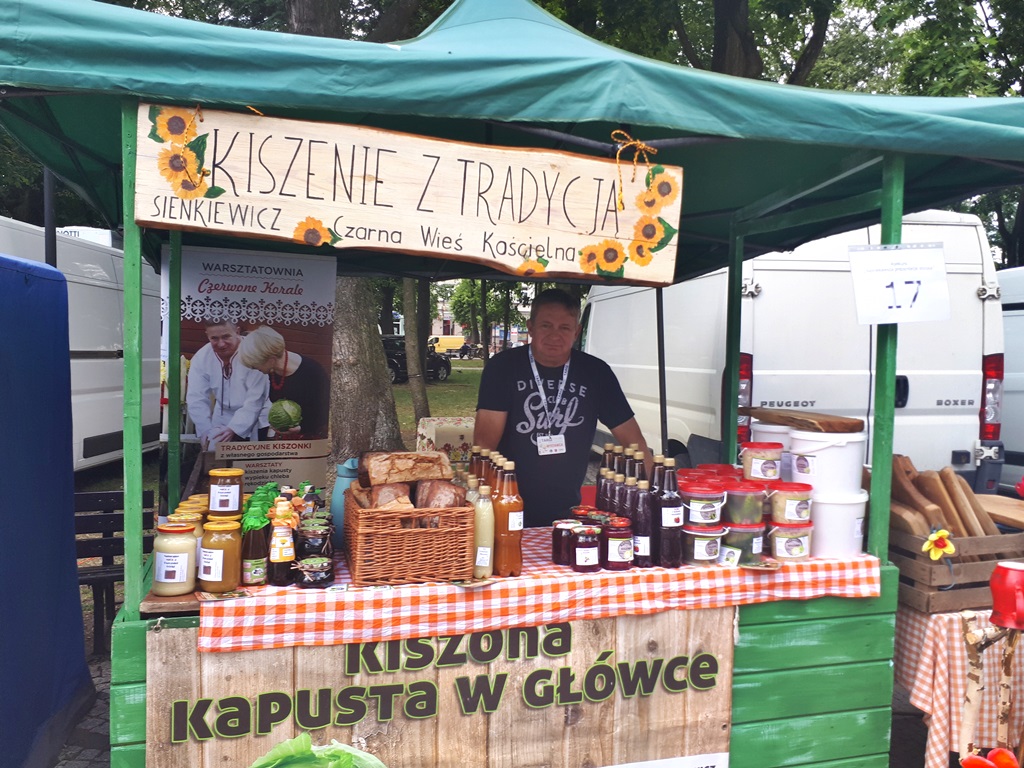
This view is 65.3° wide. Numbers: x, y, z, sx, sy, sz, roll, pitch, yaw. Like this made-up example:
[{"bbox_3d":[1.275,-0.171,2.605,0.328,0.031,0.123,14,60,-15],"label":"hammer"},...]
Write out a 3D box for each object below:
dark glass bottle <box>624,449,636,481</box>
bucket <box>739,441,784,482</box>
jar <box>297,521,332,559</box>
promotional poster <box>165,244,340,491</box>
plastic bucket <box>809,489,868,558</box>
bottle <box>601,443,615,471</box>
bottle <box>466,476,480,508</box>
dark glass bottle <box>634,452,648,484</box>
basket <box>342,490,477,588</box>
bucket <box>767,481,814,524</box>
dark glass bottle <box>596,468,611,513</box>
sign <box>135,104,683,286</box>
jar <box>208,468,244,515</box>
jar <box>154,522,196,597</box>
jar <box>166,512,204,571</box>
[{"bbox_3d":[0.348,0.332,2.339,0.073,0.284,0.073,1,2,9],"label":"dark glass bottle"},{"bbox_3d":[0.750,0.231,2.390,0.126,0.097,0.126,0,2,3],"label":"bucket"},{"bbox_3d":[-0.538,0.429,2.182,0.092,0.066,0.092,0,3,-14],"label":"jar"},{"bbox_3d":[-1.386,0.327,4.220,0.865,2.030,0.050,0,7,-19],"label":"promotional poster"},{"bbox_3d":[0.957,0.411,2.410,0.225,0.187,0.225,1,3,0],"label":"plastic bucket"},{"bbox_3d":[0.316,0.354,2.637,0.074,0.308,0.074,1,3,7],"label":"bottle"},{"bbox_3d":[-0.104,0.371,2.160,0.056,0.225,0.056,0,2,-3],"label":"bottle"},{"bbox_3d":[0.362,0.335,2.260,0.073,0.284,0.073,1,2,9],"label":"dark glass bottle"},{"bbox_3d":[-0.280,0.398,2.123,0.300,0.193,0.250,0,3,-15],"label":"basket"},{"bbox_3d":[0.846,0.357,2.409,0.128,0.117,0.128,2,3,20],"label":"bucket"},{"bbox_3d":[0.291,0.384,2.505,0.057,0.236,0.057,0,2,-15],"label":"dark glass bottle"},{"bbox_3d":[-0.195,-0.423,1.860,1.253,0.292,0.030,3,1,-14],"label":"sign"},{"bbox_3d":[-0.737,0.278,2.057,0.087,0.110,0.087,0,3,-15],"label":"jar"},{"bbox_3d":[-0.848,0.440,2.000,0.102,0.165,0.102,-1,3,-23],"label":"jar"},{"bbox_3d":[-0.833,0.414,2.035,0.102,0.152,0.102,-1,2,-22],"label":"jar"}]

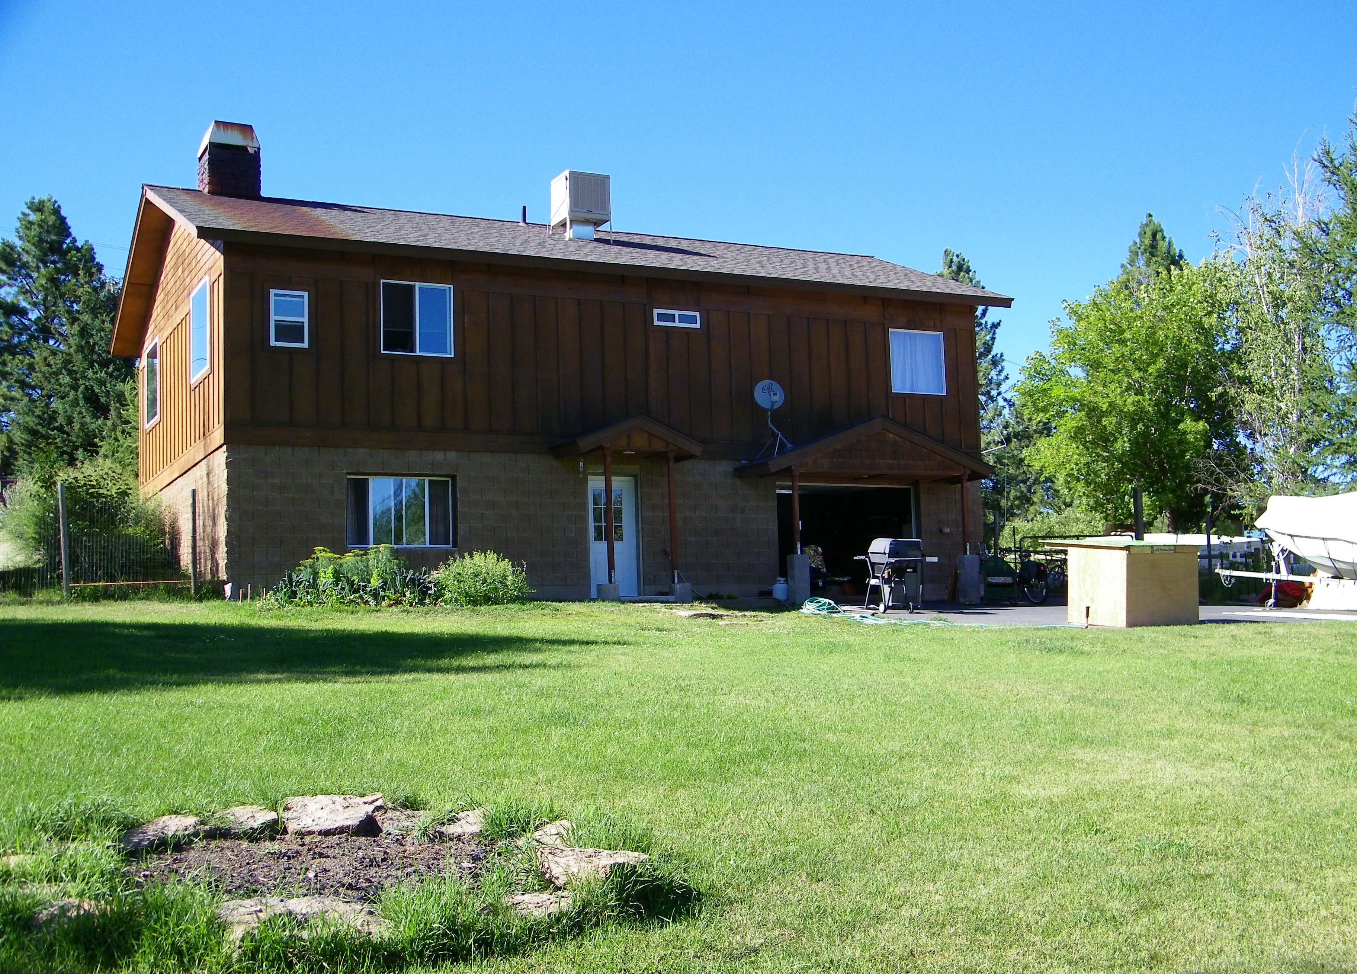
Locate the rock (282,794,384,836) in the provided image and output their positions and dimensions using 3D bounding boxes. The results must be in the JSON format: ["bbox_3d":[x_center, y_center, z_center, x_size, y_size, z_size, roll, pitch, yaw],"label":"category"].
[{"bbox_3d":[-1.600,1.516,7.247,0.470,0.140,0.400,1,-3,-12],"label":"rock"}]

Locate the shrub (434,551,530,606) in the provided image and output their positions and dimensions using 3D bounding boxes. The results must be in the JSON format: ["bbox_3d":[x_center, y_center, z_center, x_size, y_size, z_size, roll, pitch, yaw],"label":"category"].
[{"bbox_3d":[-3.079,1.436,24.550,1.450,0.850,1.300,-1,-6,-7],"label":"shrub"}]

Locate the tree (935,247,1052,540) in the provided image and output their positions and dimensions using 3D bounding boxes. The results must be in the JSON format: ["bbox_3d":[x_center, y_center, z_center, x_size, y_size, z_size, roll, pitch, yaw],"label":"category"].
[{"bbox_3d":[10.241,-2.741,51.000,3.800,9.900,3.800,-3,-6,11],"label":"tree"}]

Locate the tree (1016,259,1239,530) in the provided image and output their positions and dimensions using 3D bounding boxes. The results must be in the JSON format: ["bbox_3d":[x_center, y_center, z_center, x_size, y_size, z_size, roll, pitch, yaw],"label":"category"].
[{"bbox_3d":[12.915,-2.267,45.000,6.400,8.800,6.200,-3,-6,16],"label":"tree"}]

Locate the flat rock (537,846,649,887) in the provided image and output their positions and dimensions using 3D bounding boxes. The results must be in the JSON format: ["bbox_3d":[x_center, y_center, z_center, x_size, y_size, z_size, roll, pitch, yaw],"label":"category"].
[{"bbox_3d":[-0.350,1.538,6.352,0.460,0.130,0.300,0,-3,-3],"label":"flat rock"}]

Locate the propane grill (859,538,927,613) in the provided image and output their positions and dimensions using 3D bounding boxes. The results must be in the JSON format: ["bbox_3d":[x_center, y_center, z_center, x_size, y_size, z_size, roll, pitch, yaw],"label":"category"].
[{"bbox_3d":[3.414,1.397,24.750,1.000,1.140,0.600,2,-6,-29],"label":"propane grill"}]

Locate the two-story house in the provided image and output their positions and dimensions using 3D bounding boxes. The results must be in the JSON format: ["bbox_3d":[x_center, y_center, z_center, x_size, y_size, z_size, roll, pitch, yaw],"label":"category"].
[{"bbox_3d":[-2.628,-2.136,31.024,15.063,9.200,11.500,1,-6,-26],"label":"two-story house"}]

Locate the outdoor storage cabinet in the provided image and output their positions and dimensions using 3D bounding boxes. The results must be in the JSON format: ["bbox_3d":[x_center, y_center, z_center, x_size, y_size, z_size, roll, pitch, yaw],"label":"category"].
[{"bbox_3d":[6.923,1.504,24.446,1.720,1.240,1.550,2,-1,-36],"label":"outdoor storage cabinet"}]

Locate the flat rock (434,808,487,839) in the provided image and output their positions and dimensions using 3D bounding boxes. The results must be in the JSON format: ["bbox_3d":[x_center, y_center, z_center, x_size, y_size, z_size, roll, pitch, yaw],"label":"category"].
[{"bbox_3d":[-1.002,1.540,7.197,0.290,0.100,0.240,0,-3,-8],"label":"flat rock"}]

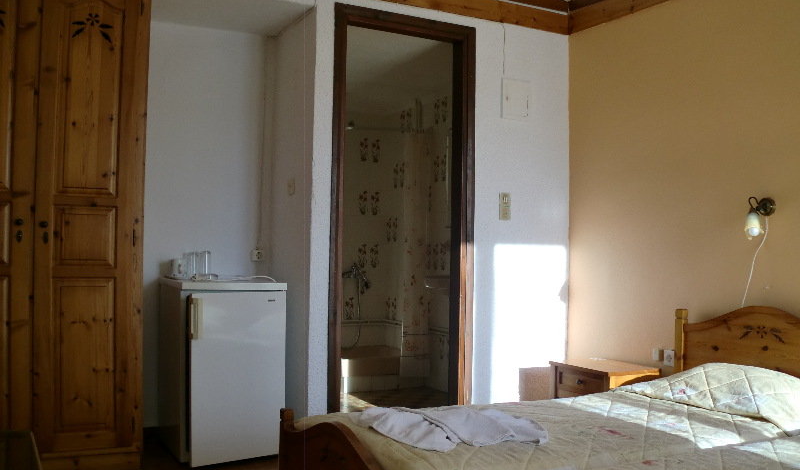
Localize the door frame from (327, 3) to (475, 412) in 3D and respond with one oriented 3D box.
[{"bbox_3d":[0.006,-0.029,4.370,0.859,2.284,0.146,1,-1,-28],"label":"door frame"}]

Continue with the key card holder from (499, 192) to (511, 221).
[{"bbox_3d":[0.607,-0.162,4.608,0.083,0.151,0.022,1,-1,-28],"label":"key card holder"}]

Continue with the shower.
[{"bbox_3d":[-0.355,0.534,6.114,0.227,0.670,0.151,1,-1,-28],"label":"shower"}]

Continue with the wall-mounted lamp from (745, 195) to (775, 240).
[{"bbox_3d":[1.574,-0.073,3.559,0.116,0.185,0.091,1,-1,-28],"label":"wall-mounted lamp"}]

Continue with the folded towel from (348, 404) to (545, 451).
[{"bbox_3d":[0.173,0.616,2.649,0.510,0.066,0.434,1,-1,-28],"label":"folded towel"}]

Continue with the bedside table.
[{"bbox_3d":[1.064,0.902,4.252,0.340,0.451,0.462,1,-1,-28],"label":"bedside table"}]

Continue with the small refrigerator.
[{"bbox_3d":[-0.927,0.667,4.221,0.530,0.859,0.626,1,-1,-28],"label":"small refrigerator"}]

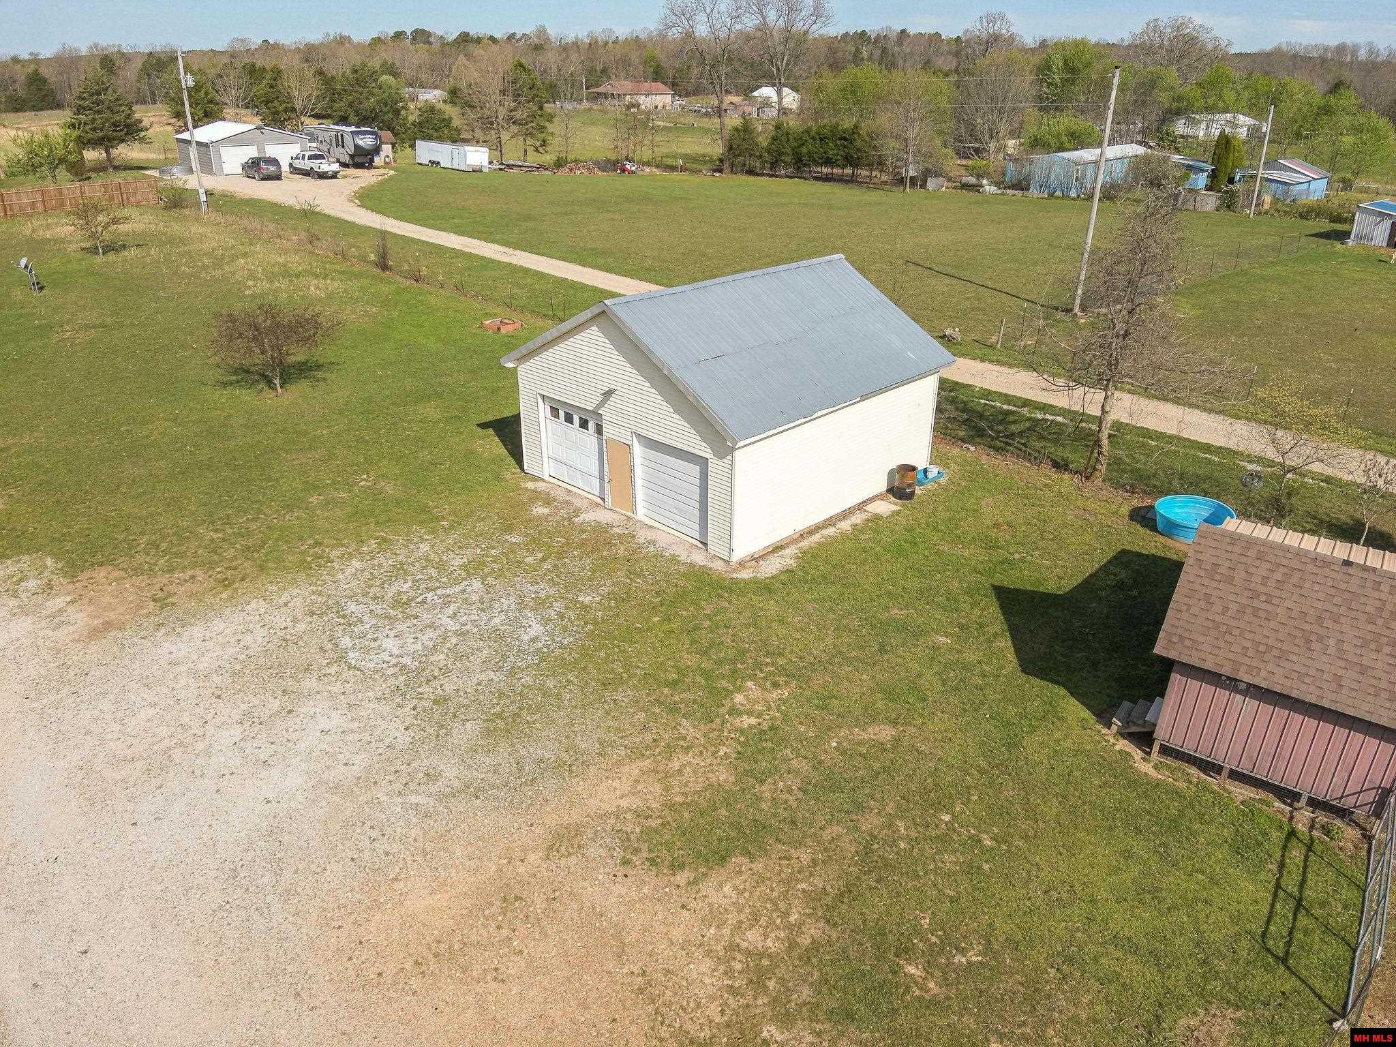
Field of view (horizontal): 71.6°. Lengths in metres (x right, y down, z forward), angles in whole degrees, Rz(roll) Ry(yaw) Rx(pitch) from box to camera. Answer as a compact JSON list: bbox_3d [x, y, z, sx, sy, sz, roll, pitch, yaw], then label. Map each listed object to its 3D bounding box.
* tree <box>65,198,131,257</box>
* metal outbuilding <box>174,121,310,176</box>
[{"bbox_3d":[-32.989,-16.304,53.357,3.590,3.021,3.590,1,25,0],"label":"tree"},{"bbox_3d":[-42.525,-35.260,90.673,9.200,4.000,8.700,-22,34,-40],"label":"metal outbuilding"}]

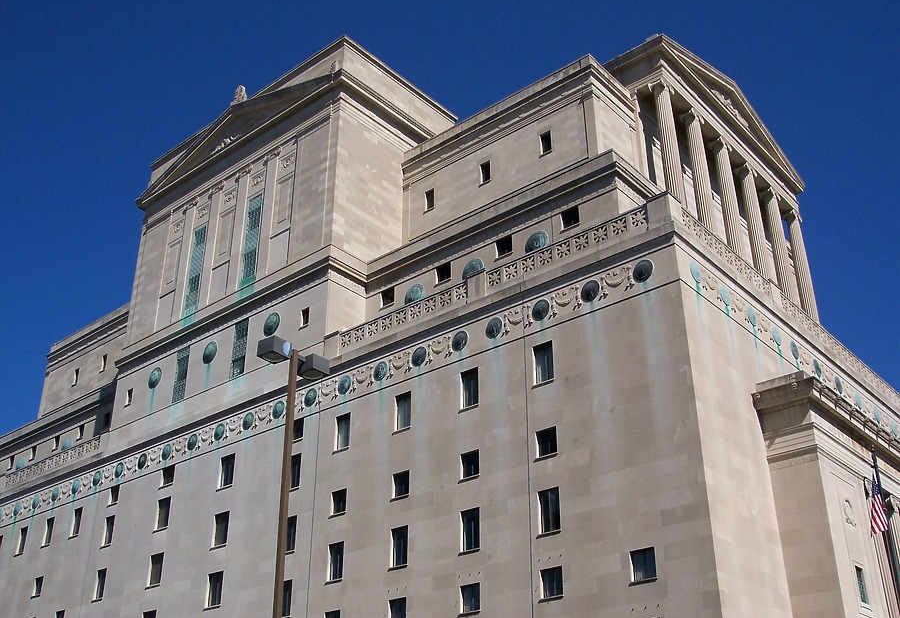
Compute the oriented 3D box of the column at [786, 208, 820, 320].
[{"bbox_3d":[29.140,-2.897,81.567,1.672,11.134,1.672,-22,-35,35],"label":"column"}]

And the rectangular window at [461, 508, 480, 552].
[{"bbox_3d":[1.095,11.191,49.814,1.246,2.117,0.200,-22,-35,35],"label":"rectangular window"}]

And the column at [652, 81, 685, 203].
[{"bbox_3d":[15.153,-10.695,68.208,1.632,11.952,1.680,-22,-35,36],"label":"column"}]

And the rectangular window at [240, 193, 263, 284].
[{"bbox_3d":[-15.888,-5.562,79.629,1.880,8.080,0.300,-22,-35,35],"label":"rectangular window"}]

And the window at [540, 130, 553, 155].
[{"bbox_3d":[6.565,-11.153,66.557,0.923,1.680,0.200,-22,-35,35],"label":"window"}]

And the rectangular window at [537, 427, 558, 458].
[{"bbox_3d":[5.114,7.000,51.303,1.336,1.440,0.300,-22,-35,35],"label":"rectangular window"}]

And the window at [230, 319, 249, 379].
[{"bbox_3d":[-14.564,2.804,68.946,1.575,4.260,0.260,-22,-35,35],"label":"window"}]

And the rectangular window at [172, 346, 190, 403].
[{"bbox_3d":[-20.412,5.019,75.425,1.621,4.492,0.300,-22,-35,36],"label":"rectangular window"}]

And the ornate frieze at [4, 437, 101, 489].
[{"bbox_3d":[-35.211,13.767,87.216,16.160,1.420,0.350,-22,-35,35],"label":"ornate frieze"}]

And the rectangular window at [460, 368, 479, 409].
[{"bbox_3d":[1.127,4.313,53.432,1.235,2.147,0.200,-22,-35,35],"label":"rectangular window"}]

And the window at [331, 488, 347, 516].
[{"bbox_3d":[-6.674,11.868,60.273,1.336,1.480,0.300,-22,-35,35],"label":"window"}]

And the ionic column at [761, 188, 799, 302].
[{"bbox_3d":[26.748,-4.870,79.839,1.376,10.560,1.376,-22,-35,35],"label":"ionic column"}]

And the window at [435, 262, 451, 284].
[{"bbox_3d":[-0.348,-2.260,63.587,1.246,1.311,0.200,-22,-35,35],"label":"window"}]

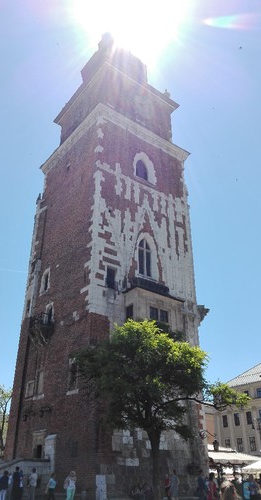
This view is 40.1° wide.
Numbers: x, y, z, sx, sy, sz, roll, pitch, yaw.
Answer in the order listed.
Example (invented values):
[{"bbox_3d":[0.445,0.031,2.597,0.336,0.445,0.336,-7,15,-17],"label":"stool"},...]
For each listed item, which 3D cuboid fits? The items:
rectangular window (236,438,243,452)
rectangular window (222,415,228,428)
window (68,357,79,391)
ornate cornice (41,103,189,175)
[{"bbox_3d":[18.638,33.328,61.047,0.250,2.070,1.150,16,-31,-29],"label":"rectangular window"},{"bbox_3d":[18.698,33.537,69.975,0.250,2.200,1.150,21,-37,-31],"label":"rectangular window"},{"bbox_3d":[-4.498,10.133,29.016,0.400,2.570,1.300,19,-33,-34],"label":"window"},{"bbox_3d":[-2.200,-10.908,46.612,13.800,1.600,13.800,19,-32,-33],"label":"ornate cornice"}]

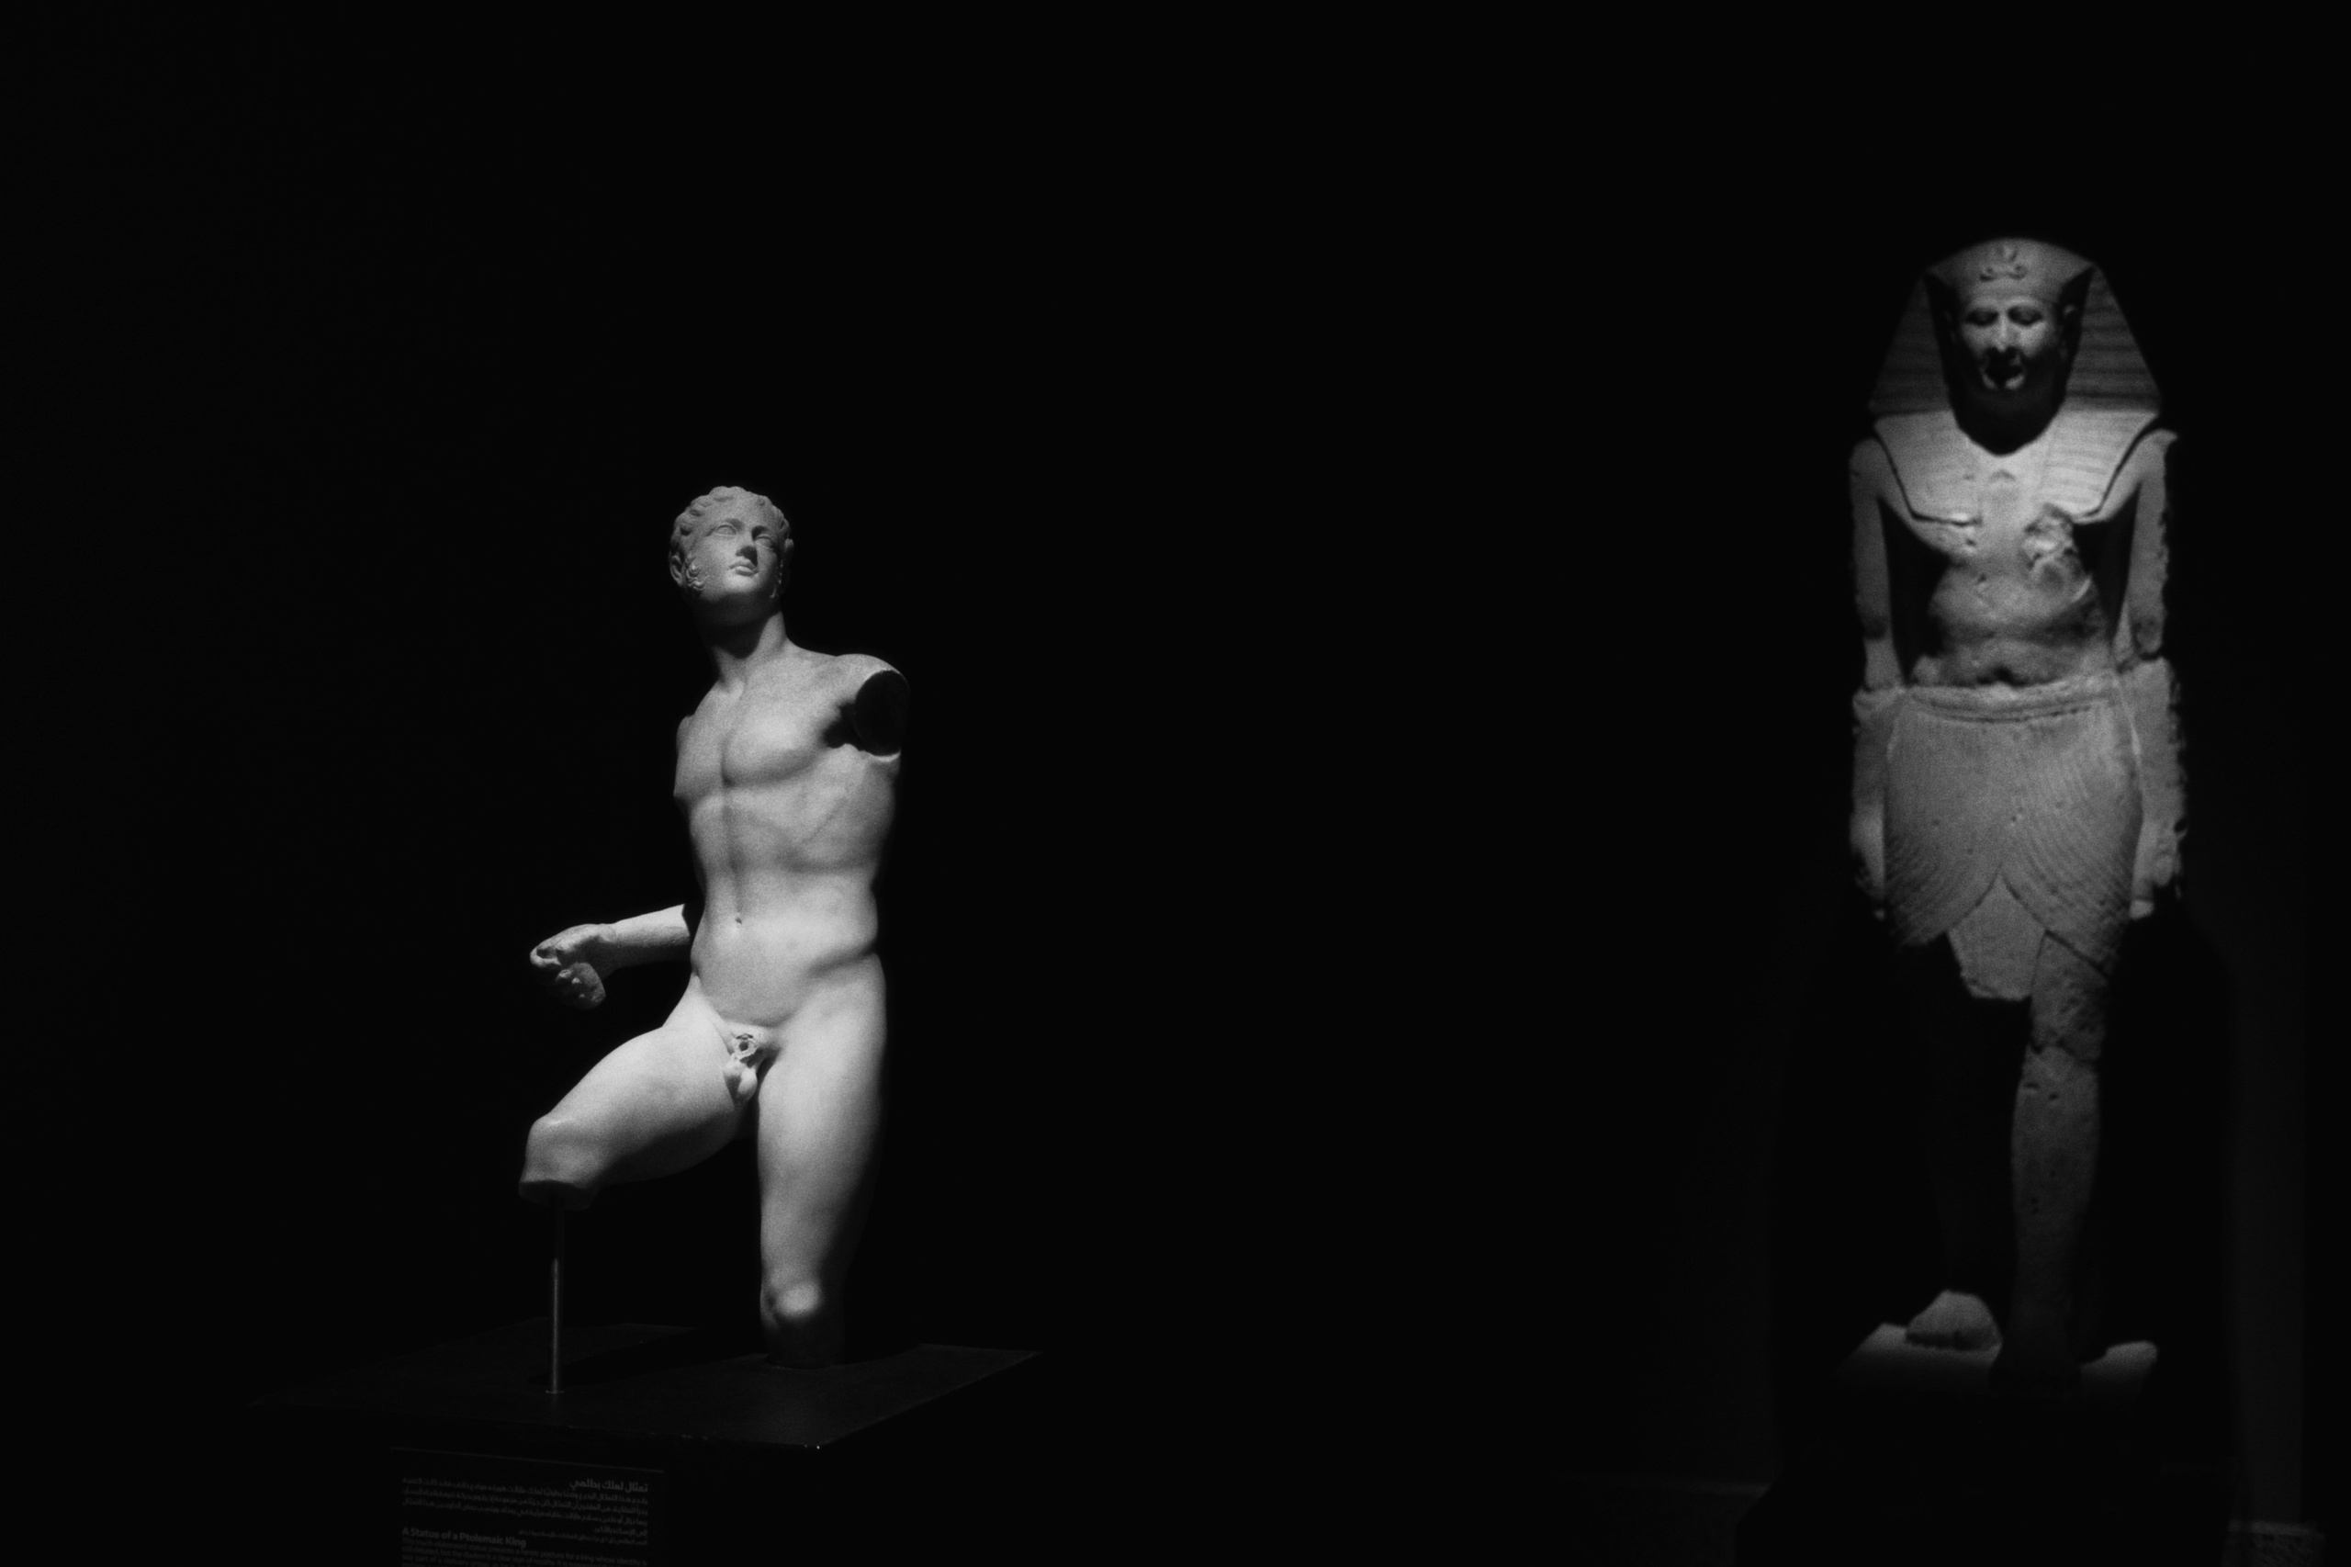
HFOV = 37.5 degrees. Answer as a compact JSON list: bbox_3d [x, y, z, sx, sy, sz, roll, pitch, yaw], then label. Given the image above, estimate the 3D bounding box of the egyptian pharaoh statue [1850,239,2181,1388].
[{"bbox_3d":[1.310,0.019,5.410,0.515,1.750,0.600,0,1,20],"label":"egyptian pharaoh statue"}]

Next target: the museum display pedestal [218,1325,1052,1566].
[{"bbox_3d":[-0.681,1.157,4.570,0.808,0.750,0.697,0,1,20],"label":"museum display pedestal"}]

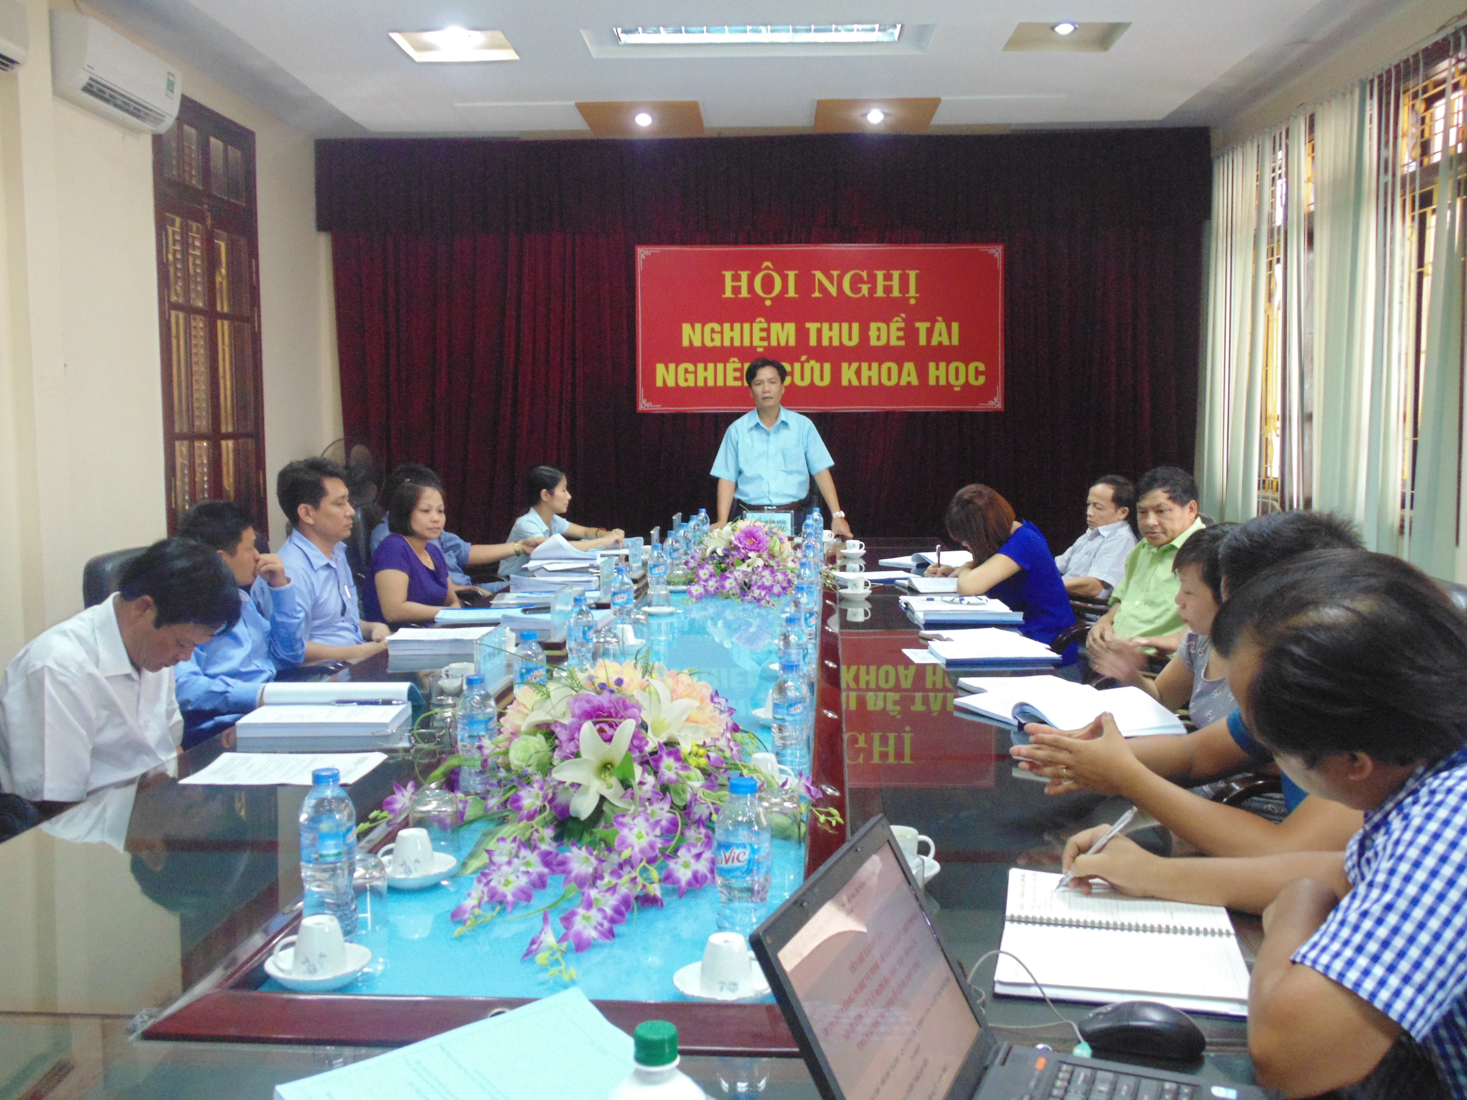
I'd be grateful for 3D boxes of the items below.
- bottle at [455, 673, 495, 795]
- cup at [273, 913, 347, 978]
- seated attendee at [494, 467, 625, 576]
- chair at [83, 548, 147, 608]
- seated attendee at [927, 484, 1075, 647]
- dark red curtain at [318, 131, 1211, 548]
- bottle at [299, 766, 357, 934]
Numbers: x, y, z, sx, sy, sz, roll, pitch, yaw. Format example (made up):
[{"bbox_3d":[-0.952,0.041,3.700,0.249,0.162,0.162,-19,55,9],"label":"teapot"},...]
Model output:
[{"bbox_3d":[-0.427,0.303,2.381,0.067,0.197,0.067,0,5,4],"label":"bottle"},{"bbox_3d":[-0.465,0.435,1.584,0.078,0.056,0.059,-2,5,-14],"label":"cup"},{"bbox_3d":[-0.767,0.187,6.510,0.630,1.130,0.460,1,5,11],"label":"seated attendee"},{"bbox_3d":[-1.071,0.519,3.330,0.660,1.060,0.620,0,5,4],"label":"chair"},{"bbox_3d":[0.969,0.323,5.047,0.640,1.120,0.470,0,5,4],"label":"seated attendee"},{"bbox_3d":[0.152,-0.855,8.087,4.920,2.870,0.220,0,5,1],"label":"dark red curtain"},{"bbox_3d":[-0.488,0.363,1.727,0.067,0.198,0.067,0,5,4],"label":"bottle"}]

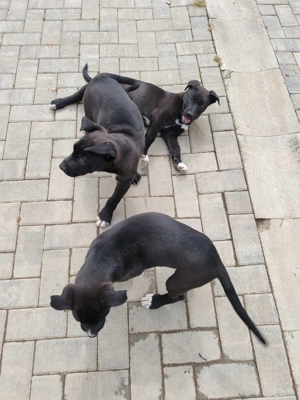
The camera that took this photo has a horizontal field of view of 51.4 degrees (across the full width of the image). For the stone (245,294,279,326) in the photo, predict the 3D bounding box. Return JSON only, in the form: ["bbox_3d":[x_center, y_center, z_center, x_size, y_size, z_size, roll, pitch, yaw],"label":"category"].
[{"bbox_3d":[0.379,0.387,1.099,0.098,0.060,0.098,-3,64,-3],"label":"stone"}]

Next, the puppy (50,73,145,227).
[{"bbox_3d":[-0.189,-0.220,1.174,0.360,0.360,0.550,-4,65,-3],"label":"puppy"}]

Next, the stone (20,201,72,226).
[{"bbox_3d":[-0.413,0.063,1.266,0.200,0.060,0.099,-3,64,-3],"label":"stone"}]

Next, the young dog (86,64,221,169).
[{"bbox_3d":[-0.046,-0.371,1.277,0.600,0.310,0.310,30,67,12],"label":"young dog"}]

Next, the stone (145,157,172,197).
[{"bbox_3d":[0.041,-0.093,1.354,0.099,0.060,0.200,-3,64,-3],"label":"stone"}]

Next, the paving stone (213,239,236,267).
[{"bbox_3d":[0.217,0.219,1.205,0.200,0.060,0.099,-2,64,-2],"label":"paving stone"}]

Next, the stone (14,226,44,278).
[{"bbox_3d":[-0.453,0.203,1.197,0.099,0.060,0.200,-3,64,-3],"label":"stone"}]

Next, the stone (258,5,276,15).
[{"bbox_3d":[0.688,-1.106,1.862,0.100,0.060,0.100,-2,64,-2],"label":"stone"}]

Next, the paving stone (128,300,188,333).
[{"bbox_3d":[0.027,0.412,1.108,0.200,0.060,0.099,-2,64,-2],"label":"paving stone"}]

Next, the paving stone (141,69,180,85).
[{"bbox_3d":[0.052,-0.596,1.575,0.199,0.060,0.098,-3,64,-3],"label":"paving stone"}]

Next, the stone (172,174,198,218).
[{"bbox_3d":[0.147,-0.005,1.314,0.099,0.060,0.200,-3,64,-3],"label":"stone"}]

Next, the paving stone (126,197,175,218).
[{"bbox_3d":[-0.002,0.045,1.285,0.200,0.060,0.099,-3,64,-3],"label":"paving stone"}]

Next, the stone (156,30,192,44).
[{"bbox_3d":[0.131,-0.886,1.743,0.200,0.060,0.099,-3,64,-3],"label":"stone"}]

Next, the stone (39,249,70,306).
[{"bbox_3d":[-0.346,0.290,1.159,0.099,0.060,0.200,-2,64,-2],"label":"stone"}]

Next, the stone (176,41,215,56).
[{"bbox_3d":[0.254,-0.797,1.694,0.200,0.060,0.099,-2,64,-2],"label":"stone"}]

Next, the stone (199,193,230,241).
[{"bbox_3d":[0.257,0.076,1.275,0.099,0.060,0.200,-2,64,-2],"label":"stone"}]

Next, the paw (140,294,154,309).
[{"bbox_3d":[-0.005,0.351,1.079,0.050,0.032,0.042,-10,64,-6],"label":"paw"}]

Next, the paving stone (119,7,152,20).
[{"bbox_3d":[-0.082,-1.043,1.792,0.199,0.060,0.098,-3,64,-3],"label":"paving stone"}]

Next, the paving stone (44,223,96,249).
[{"bbox_3d":[-0.304,0.151,1.226,0.200,0.060,0.099,-3,64,-3],"label":"paving stone"}]

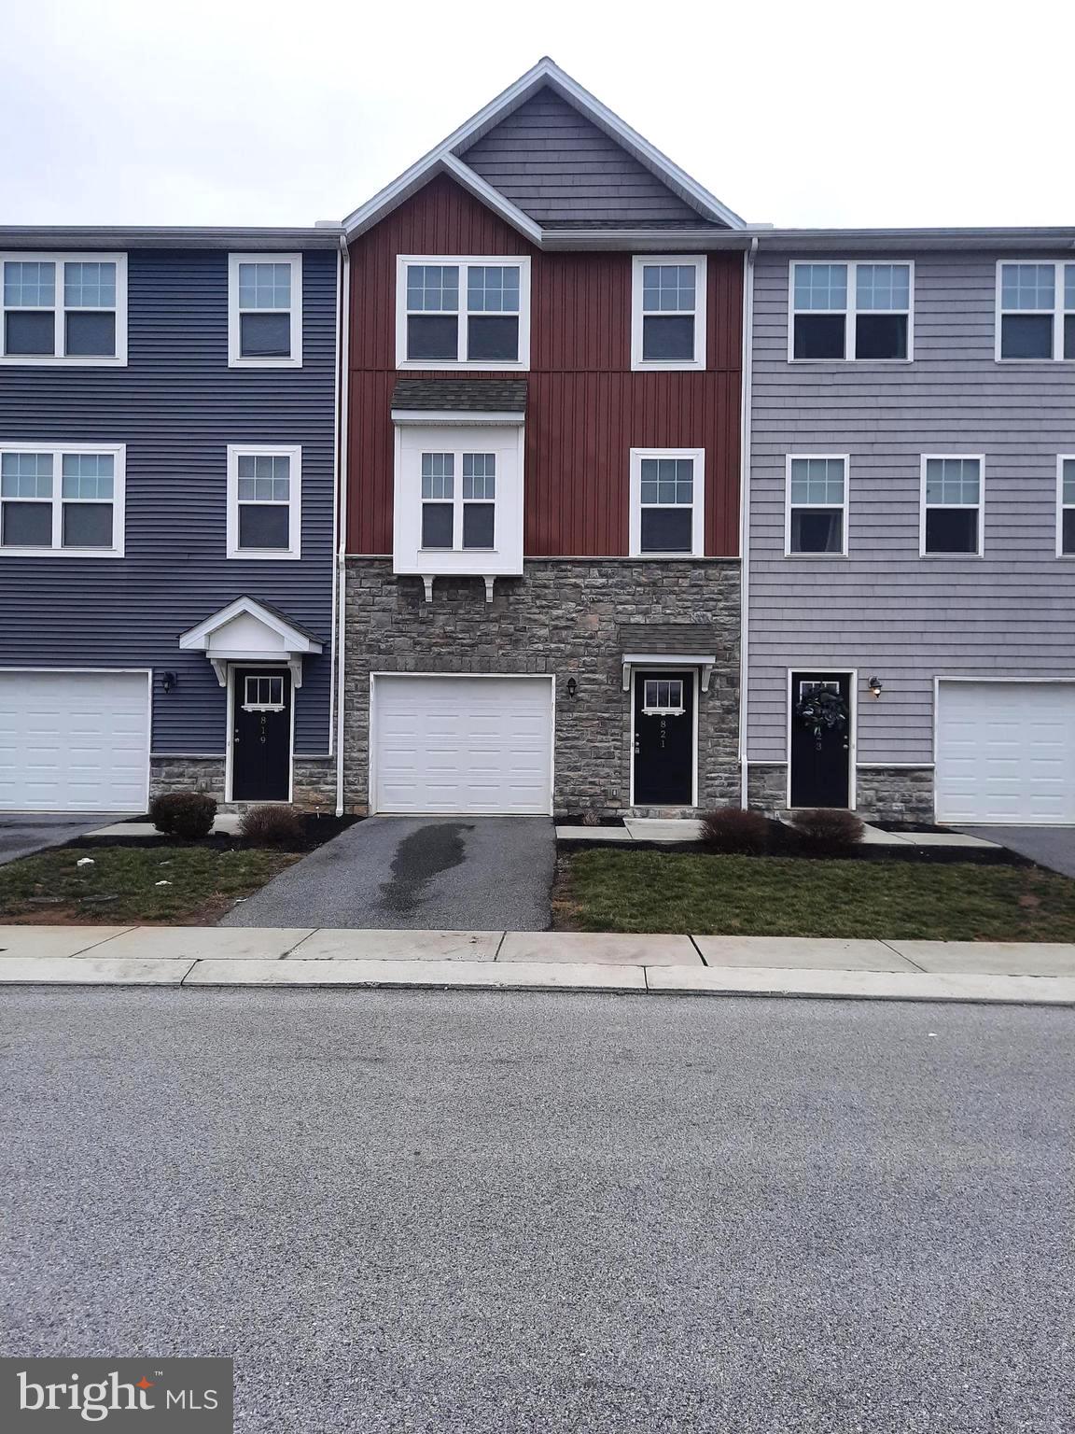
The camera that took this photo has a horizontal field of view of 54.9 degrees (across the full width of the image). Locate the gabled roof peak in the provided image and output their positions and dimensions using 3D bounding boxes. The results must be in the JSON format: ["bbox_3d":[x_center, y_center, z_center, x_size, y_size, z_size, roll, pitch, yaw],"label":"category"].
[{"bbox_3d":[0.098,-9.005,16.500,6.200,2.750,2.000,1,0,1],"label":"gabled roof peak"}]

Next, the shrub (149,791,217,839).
[{"bbox_3d":[-4.529,1.254,13.250,0.870,0.620,0.850,1,0,1],"label":"shrub"}]

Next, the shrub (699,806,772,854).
[{"bbox_3d":[2.454,1.397,12.850,0.880,0.580,0.850,1,0,1],"label":"shrub"}]

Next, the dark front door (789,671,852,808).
[{"bbox_3d":[4.330,0.359,15.820,0.950,2.090,0.090,1,0,1],"label":"dark front door"}]

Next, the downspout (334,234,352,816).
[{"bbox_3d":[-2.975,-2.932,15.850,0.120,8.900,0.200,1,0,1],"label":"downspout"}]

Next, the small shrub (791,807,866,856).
[{"bbox_3d":[3.572,1.399,12.800,0.920,0.580,0.880,1,0,1],"label":"small shrub"}]

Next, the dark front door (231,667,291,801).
[{"bbox_3d":[-4.285,0.261,16.070,0.930,2.070,0.090,1,0,1],"label":"dark front door"}]

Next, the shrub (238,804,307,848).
[{"bbox_3d":[-3.274,1.348,12.850,0.830,0.550,0.800,1,0,1],"label":"shrub"}]

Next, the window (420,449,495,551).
[{"bbox_3d":[-1.194,-3.255,15.550,1.150,1.510,0.110,1,0,1],"label":"window"}]

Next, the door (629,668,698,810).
[{"bbox_3d":[1.937,0.327,15.920,1.090,2.180,0.120,1,0,1],"label":"door"}]

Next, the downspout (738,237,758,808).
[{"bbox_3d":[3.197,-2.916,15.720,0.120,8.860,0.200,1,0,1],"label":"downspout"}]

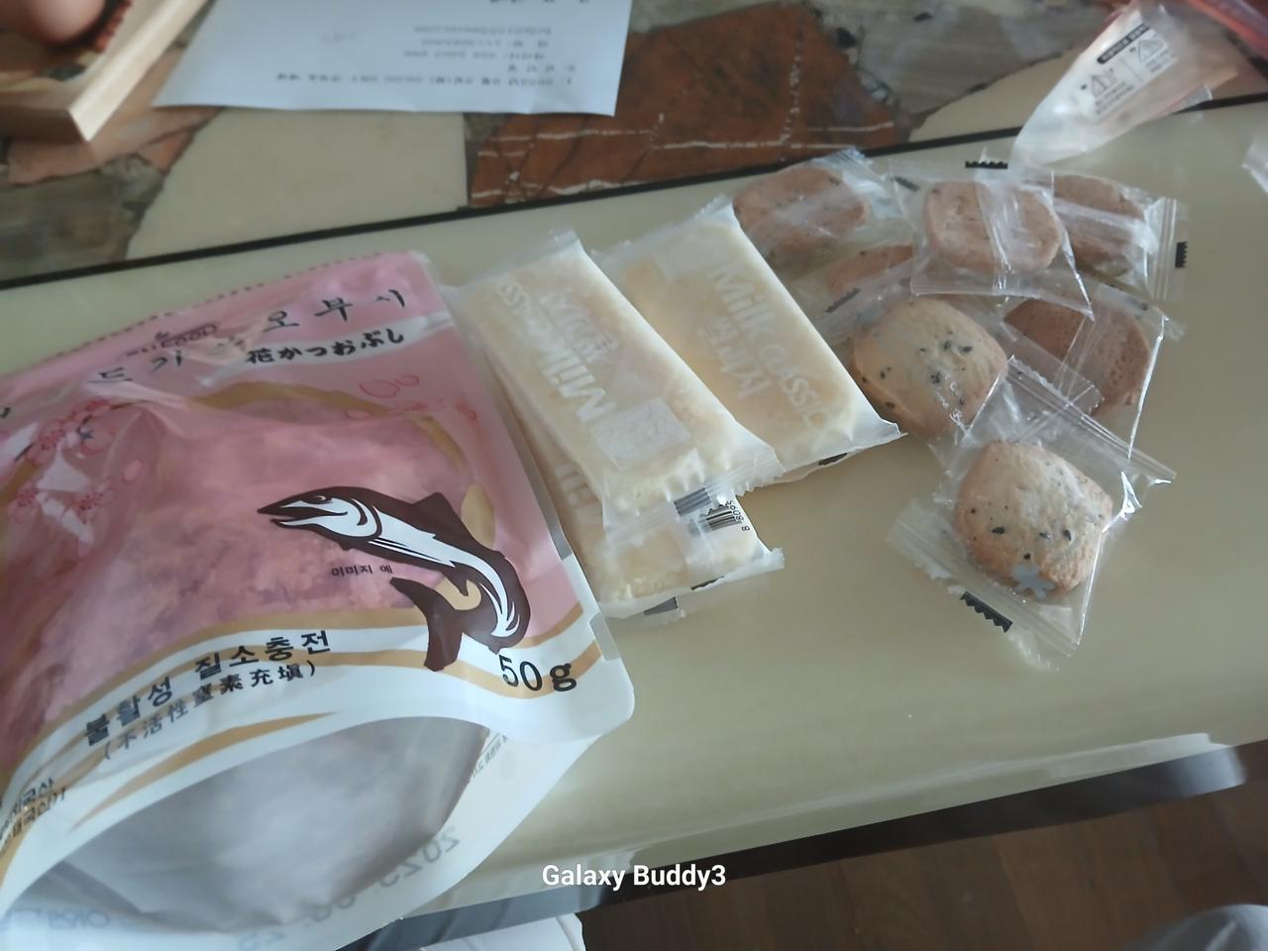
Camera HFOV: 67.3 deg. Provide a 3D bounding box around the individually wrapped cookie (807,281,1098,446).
[{"bbox_3d":[0.107,-0.038,0.320,0.062,0.018,0.078,-34,62,-24],"label":"individually wrapped cookie"}]

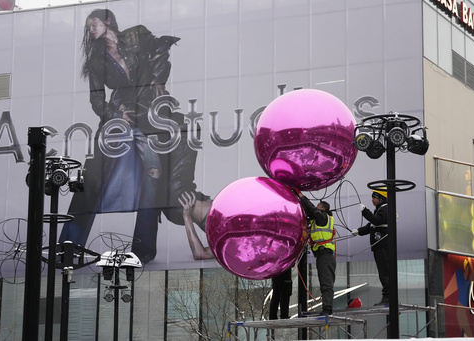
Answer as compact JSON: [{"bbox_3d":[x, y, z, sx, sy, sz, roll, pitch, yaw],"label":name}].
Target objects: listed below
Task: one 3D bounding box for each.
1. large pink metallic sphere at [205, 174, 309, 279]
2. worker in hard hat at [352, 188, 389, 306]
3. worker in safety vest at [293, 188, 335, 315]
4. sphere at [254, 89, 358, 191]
[{"bbox_3d":[0.291,0.856,18.250,1.509,1.509,1.509,0,-12,0],"label":"large pink metallic sphere"},{"bbox_3d":[1.986,1.117,18.200,0.580,1.753,0.500,4,-13,-17],"label":"worker in hard hat"},{"bbox_3d":[1.167,1.205,18.500,0.580,1.909,0.500,-2,-12,12],"label":"worker in safety vest"},{"bbox_3d":[1.026,-0.462,18.450,1.526,1.526,1.526,0,-12,0],"label":"sphere"}]

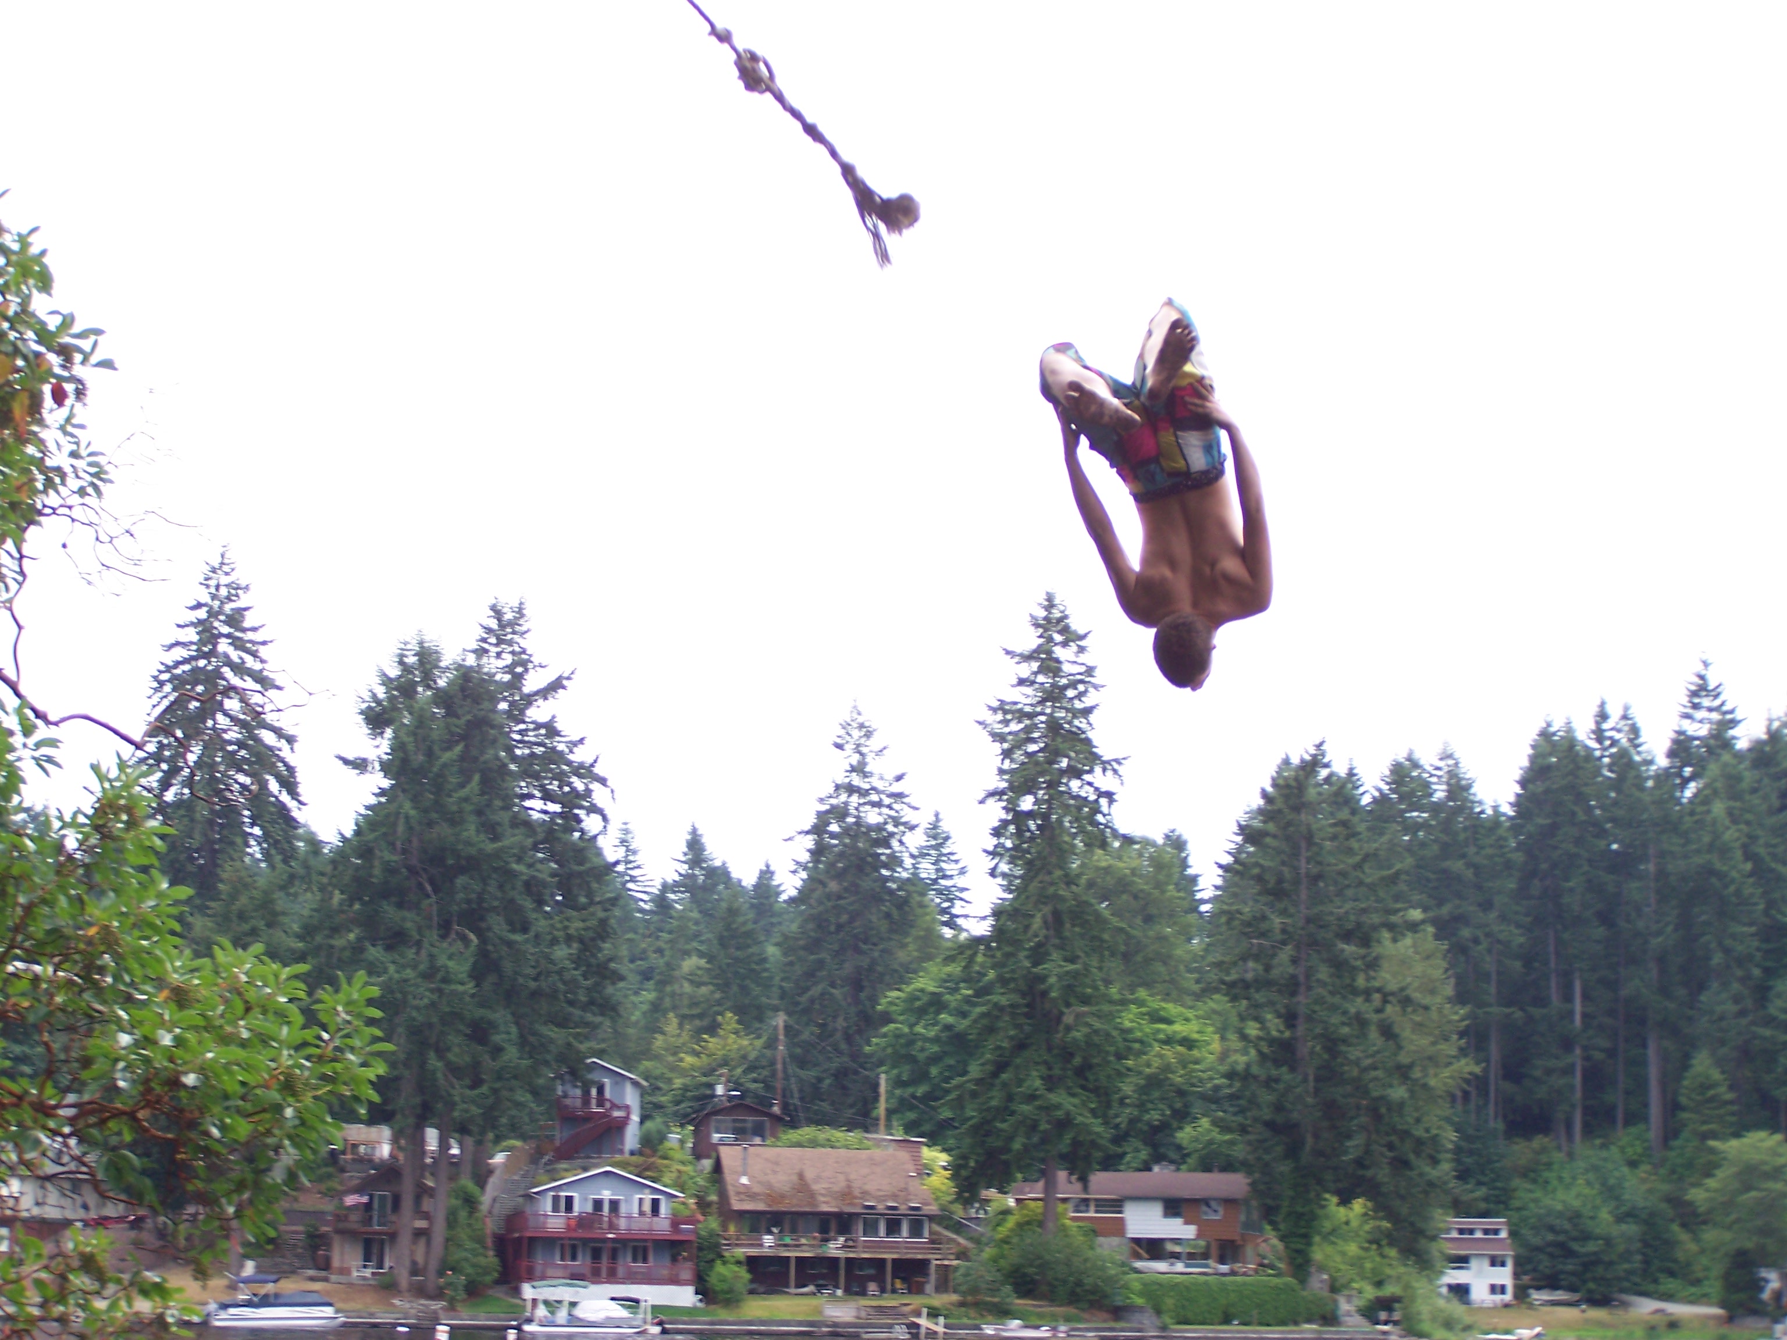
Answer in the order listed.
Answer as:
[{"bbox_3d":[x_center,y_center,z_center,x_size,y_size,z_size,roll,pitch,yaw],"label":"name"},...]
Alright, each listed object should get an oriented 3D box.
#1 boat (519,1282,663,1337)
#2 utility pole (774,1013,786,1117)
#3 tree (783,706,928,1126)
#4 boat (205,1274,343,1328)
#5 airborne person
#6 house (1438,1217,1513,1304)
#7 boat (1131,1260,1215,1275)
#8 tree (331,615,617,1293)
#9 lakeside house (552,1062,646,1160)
[{"bbox_3d":[-15.686,33.030,184.000,7.100,2.700,2.500,1,-10,0],"label":"boat"},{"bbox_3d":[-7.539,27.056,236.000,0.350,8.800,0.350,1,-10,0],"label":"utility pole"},{"bbox_3d":[-2.927,18.741,262.000,10.300,31.500,10.300,1,-10,0],"label":"tree"},{"bbox_3d":[-31.984,32.597,184.000,6.700,2.650,2.500,1,-10,0],"label":"boat"},{"bbox_3d":[0.776,-0.516,10.500,0.660,1.120,0.660,-2,3,5],"label":"airborne person"},{"bbox_3d":[53.309,54.010,325.000,6.800,7.900,8.000,0,-10,6],"label":"house"},{"bbox_3d":[16.581,35.478,211.000,5.000,1.250,1.900,1,-10,0],"label":"boat"},{"bbox_3d":[-22.890,15.553,195.000,14.000,35.800,13.000,1,-10,0],"label":"tree"},{"bbox_3d":[-18.237,27.118,220.000,5.100,6.000,5.200,0,-10,7],"label":"lakeside house"}]

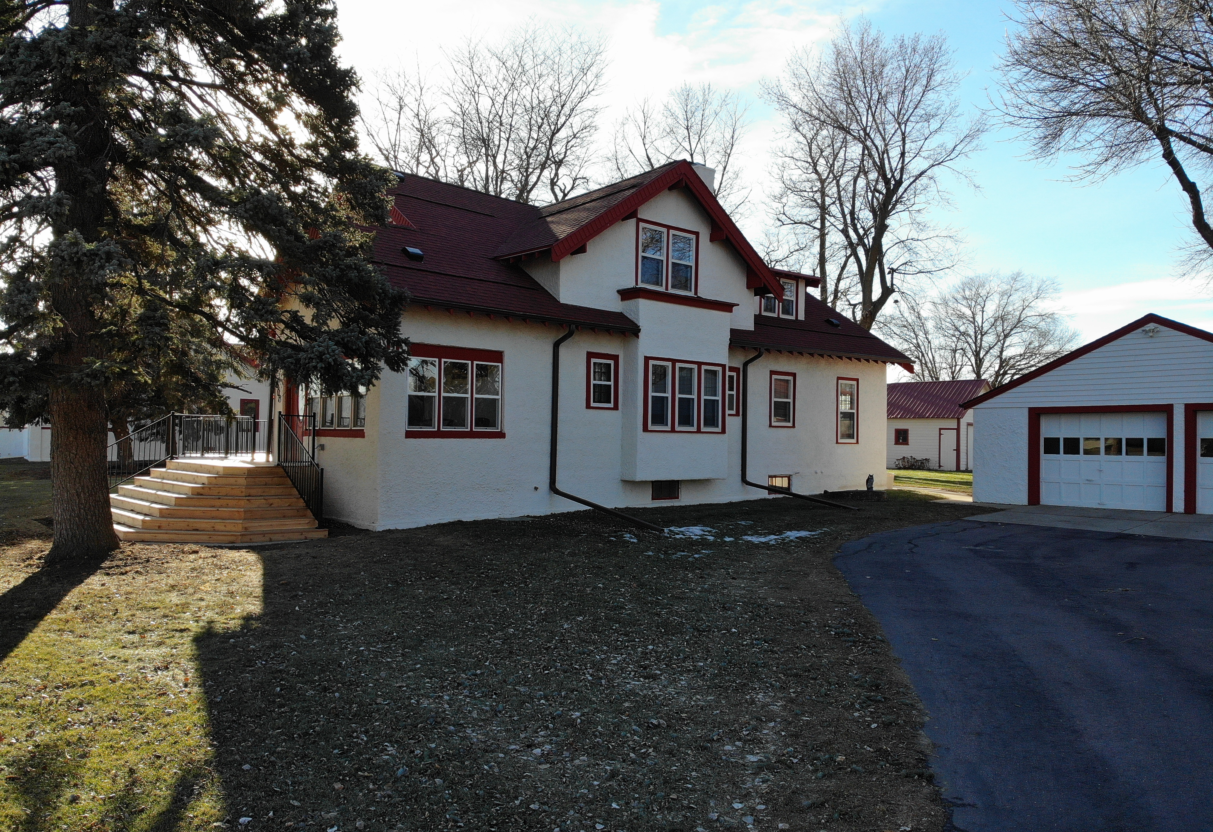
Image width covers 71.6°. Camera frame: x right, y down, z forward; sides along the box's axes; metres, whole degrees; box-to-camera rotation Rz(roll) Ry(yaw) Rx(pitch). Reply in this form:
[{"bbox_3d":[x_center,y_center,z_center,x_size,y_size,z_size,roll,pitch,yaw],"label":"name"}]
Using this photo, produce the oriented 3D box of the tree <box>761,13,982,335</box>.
[{"bbox_3d":[11.733,-7.401,36.715,9.675,20.081,9.675,0,-2,18],"label":"tree"}]

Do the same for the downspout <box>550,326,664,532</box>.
[{"bbox_3d":[-0.021,0.110,15.163,0.110,3.675,3.185,2,-2,-40],"label":"downspout"}]

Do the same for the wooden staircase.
[{"bbox_3d":[-7.243,1.435,15.074,2.940,1.155,5.390,2,-2,-40],"label":"wooden staircase"}]

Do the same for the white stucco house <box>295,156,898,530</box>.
[{"bbox_3d":[-1.080,-1.917,22.752,16.485,8.295,11.130,2,-2,-40],"label":"white stucco house"}]

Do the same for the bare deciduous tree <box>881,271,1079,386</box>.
[{"bbox_3d":[28.331,-3.674,63.791,15.077,14.740,15.077,0,-2,24],"label":"bare deciduous tree"}]

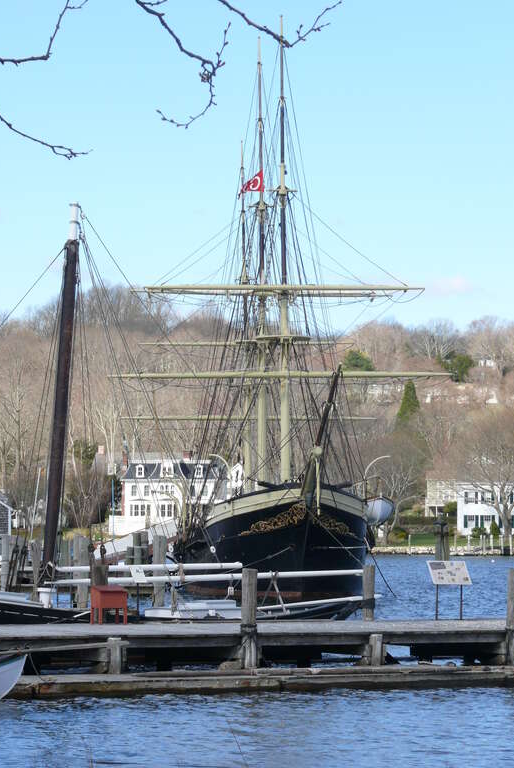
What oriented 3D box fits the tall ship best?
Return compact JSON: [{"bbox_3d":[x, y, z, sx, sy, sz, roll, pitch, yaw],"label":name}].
[{"bbox_3d":[1.017,-3.681,140.879,16.800,31.000,41.000,0,-3,-6],"label":"tall ship"}]

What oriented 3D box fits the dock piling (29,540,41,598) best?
[{"bbox_3d":[-7.757,6.632,96.787,0.420,2.300,0.400,0,-3,0],"label":"dock piling"}]

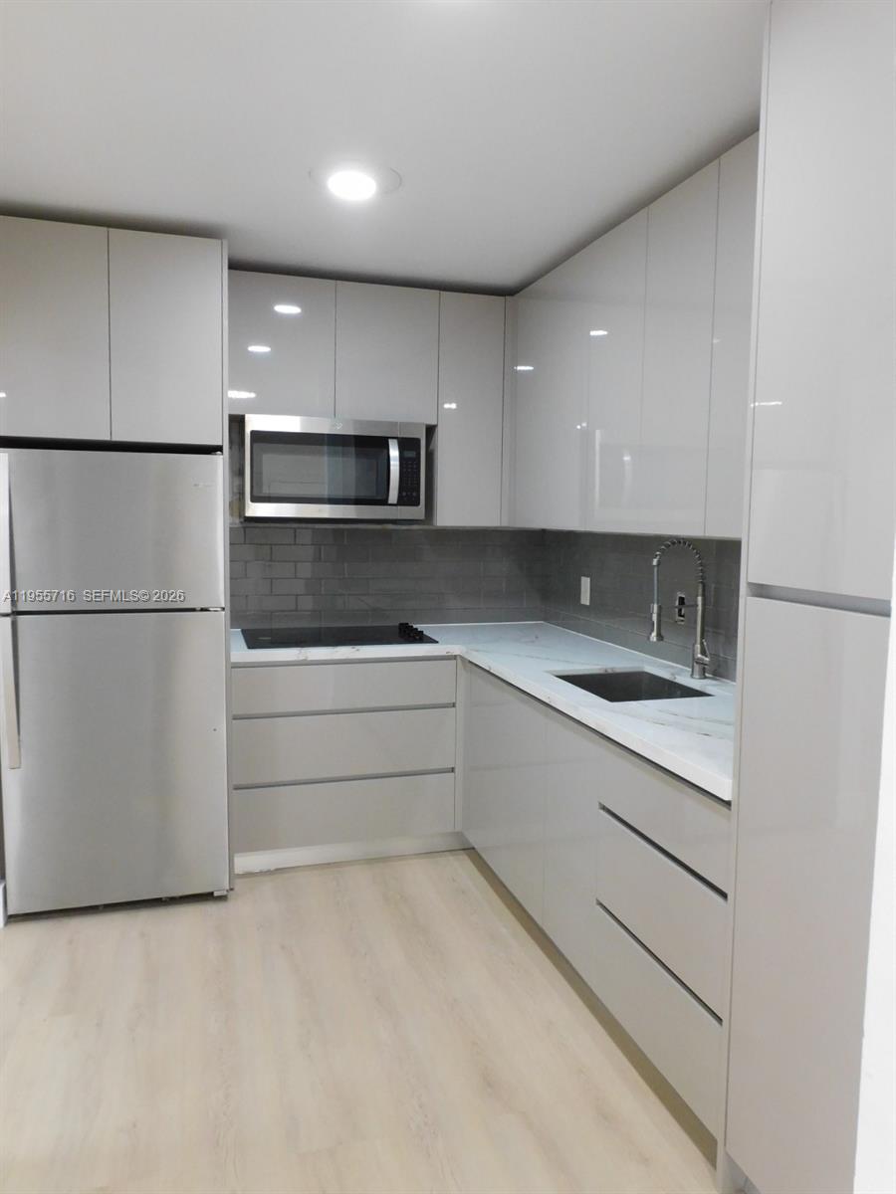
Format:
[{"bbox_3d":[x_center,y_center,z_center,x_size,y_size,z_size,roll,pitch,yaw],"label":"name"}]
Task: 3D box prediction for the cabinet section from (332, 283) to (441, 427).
[{"bbox_3d":[-0.304,-1.057,3.713,0.449,0.571,0.350,-1,6,-17],"label":"cabinet section"}]

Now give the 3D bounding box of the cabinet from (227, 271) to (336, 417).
[{"bbox_3d":[-0.731,-1.045,3.563,0.445,0.569,0.336,-1,6,-17],"label":"cabinet"}]

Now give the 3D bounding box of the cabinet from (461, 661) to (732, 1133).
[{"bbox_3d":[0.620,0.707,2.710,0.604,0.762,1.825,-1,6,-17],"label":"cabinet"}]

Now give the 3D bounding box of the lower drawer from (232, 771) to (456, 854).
[{"bbox_3d":[-0.479,0.852,3.625,0.901,0.261,0.520,-1,6,-17],"label":"lower drawer"}]

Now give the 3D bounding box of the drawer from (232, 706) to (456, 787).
[{"bbox_3d":[-0.475,0.575,3.598,0.901,0.263,0.520,-1,6,-17],"label":"drawer"}]

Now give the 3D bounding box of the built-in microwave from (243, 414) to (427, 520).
[{"bbox_3d":[-0.512,-0.550,3.643,0.756,0.414,0.405,-1,6,-17],"label":"built-in microwave"}]

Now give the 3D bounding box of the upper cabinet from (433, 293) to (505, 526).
[{"bbox_3d":[0.054,-0.835,3.820,0.301,1.014,0.336,-1,6,-17],"label":"upper cabinet"}]

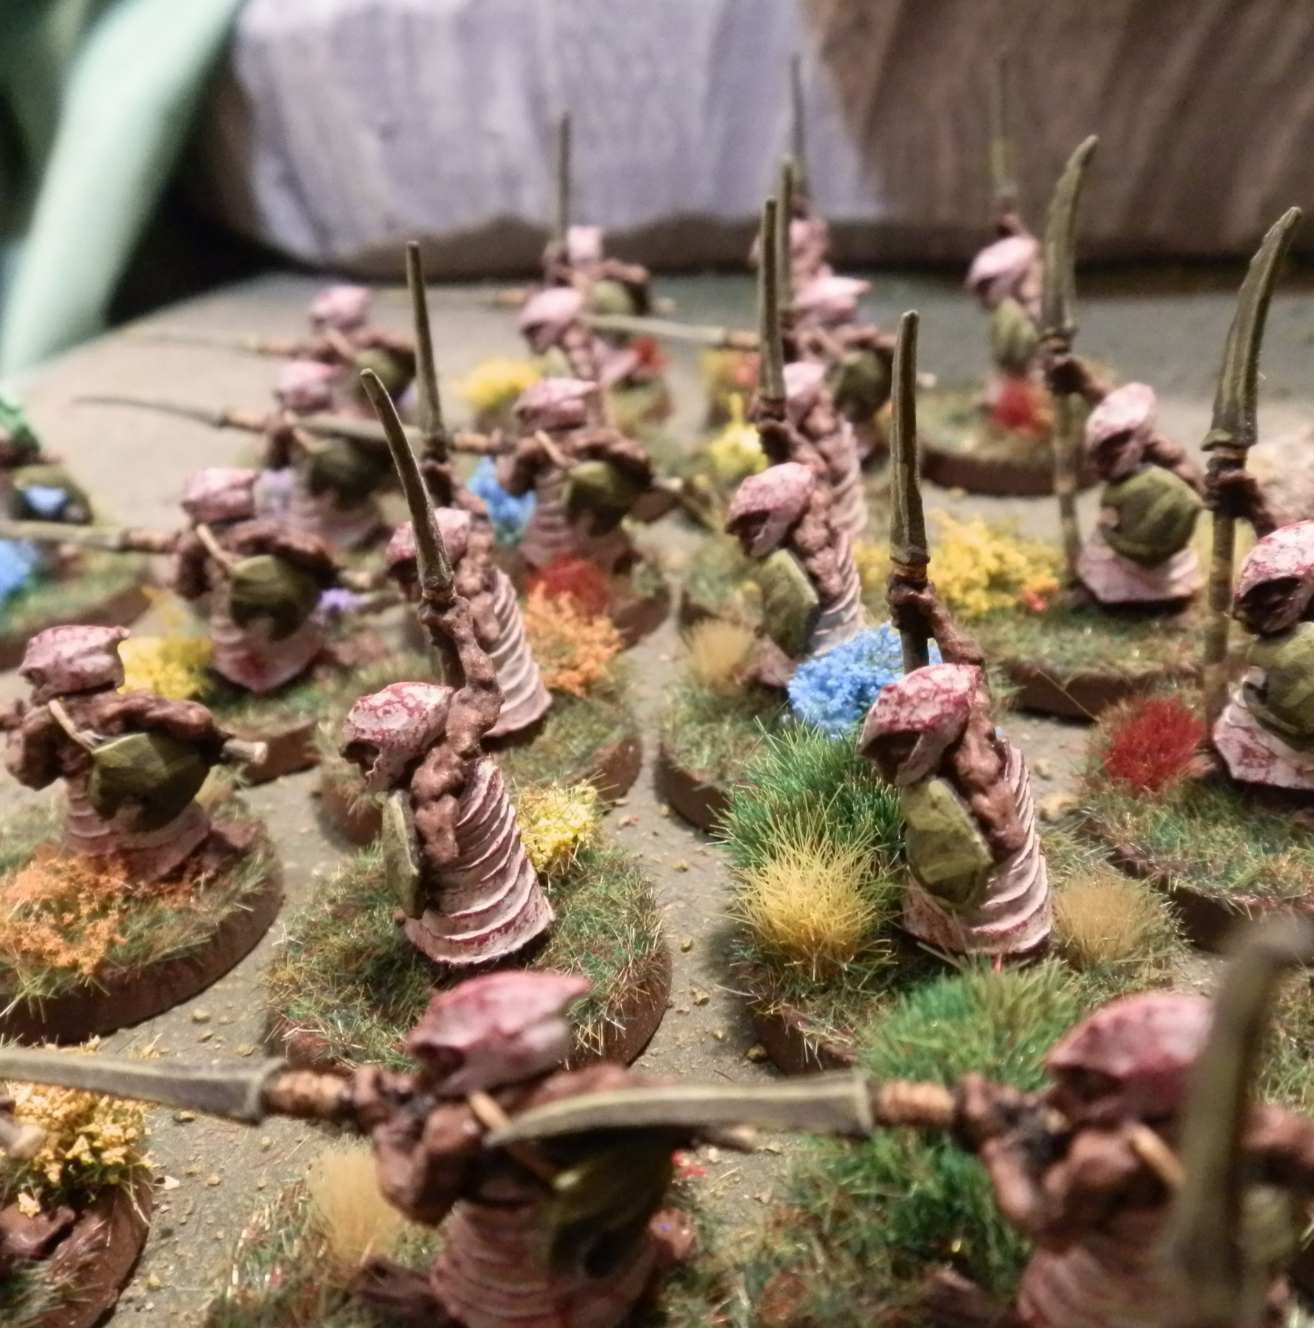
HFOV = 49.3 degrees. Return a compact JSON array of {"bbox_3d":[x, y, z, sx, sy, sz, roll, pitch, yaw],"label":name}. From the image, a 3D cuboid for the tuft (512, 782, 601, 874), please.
[{"bbox_3d":[-0.007,0.010,0.091,0.006,0.005,0.006,-7,31,0],"label":"tuft"}]

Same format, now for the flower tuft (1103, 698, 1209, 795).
[{"bbox_3d":[0.032,0.005,0.092,0.007,0.005,0.006,-7,31,0],"label":"flower tuft"}]

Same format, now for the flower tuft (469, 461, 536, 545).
[{"bbox_3d":[-0.014,-0.015,0.133,0.009,0.006,0.009,-7,31,0],"label":"flower tuft"}]

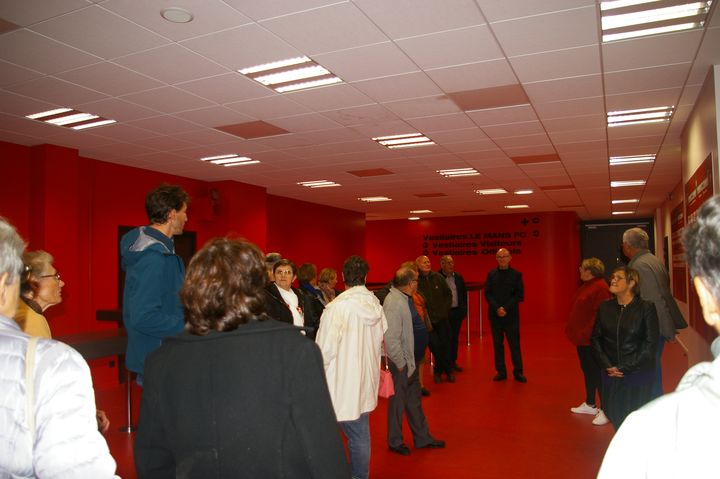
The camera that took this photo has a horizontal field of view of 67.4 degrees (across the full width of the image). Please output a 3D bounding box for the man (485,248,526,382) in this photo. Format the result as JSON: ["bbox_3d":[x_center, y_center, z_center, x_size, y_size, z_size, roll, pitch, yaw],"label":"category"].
[{"bbox_3d":[2.007,1.014,7.458,0.540,1.782,0.360,-1,-3,15],"label":"man"}]

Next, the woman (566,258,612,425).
[{"bbox_3d":[2.301,1.001,5.415,0.420,1.626,0.500,-1,-3,14],"label":"woman"}]

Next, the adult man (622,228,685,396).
[{"bbox_3d":[2.558,0.837,4.791,0.520,1.880,0.400,2,-3,-41],"label":"adult man"}]

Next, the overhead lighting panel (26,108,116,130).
[{"bbox_3d":[-2.669,-1.142,5.015,0.600,0.080,0.600,-2,-3,25],"label":"overhead lighting panel"}]

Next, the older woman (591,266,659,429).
[{"bbox_3d":[2.062,0.988,4.253,0.520,1.556,0.360,-2,-3,31],"label":"older woman"}]

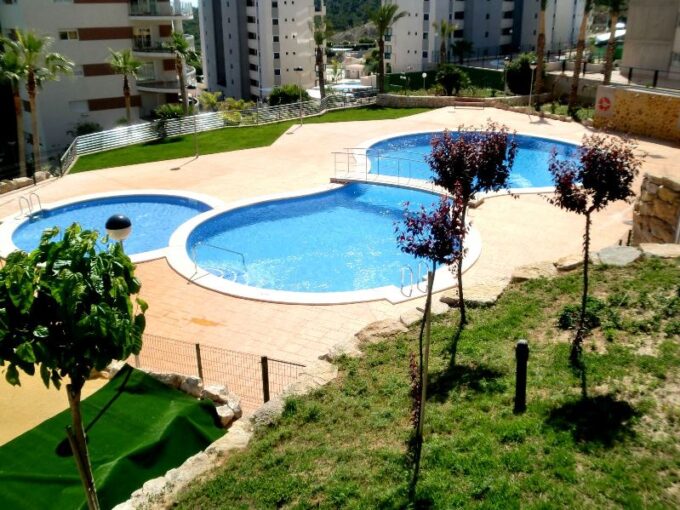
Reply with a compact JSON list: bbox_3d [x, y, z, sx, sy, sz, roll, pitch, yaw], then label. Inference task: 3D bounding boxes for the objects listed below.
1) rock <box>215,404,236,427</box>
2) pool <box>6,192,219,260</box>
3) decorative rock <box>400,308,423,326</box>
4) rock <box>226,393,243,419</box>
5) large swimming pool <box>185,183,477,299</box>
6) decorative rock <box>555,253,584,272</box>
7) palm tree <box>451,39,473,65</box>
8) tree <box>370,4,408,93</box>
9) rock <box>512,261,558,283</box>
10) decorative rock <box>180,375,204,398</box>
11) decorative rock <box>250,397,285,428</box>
[{"bbox_3d":[-1.989,2.788,11.600,0.350,0.260,0.300,7,22,18],"label":"rock"},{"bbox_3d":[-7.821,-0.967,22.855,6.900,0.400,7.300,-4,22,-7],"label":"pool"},{"bbox_3d":[1.379,1.205,12.880,0.412,0.270,0.420,2,21,6],"label":"decorative rock"},{"bbox_3d":[-1.872,2.670,11.850,0.270,0.280,0.360,7,22,18],"label":"rock"},{"bbox_3d":[-0.235,-0.700,20.383,8.477,0.500,10.274,0,21,0],"label":"large swimming pool"},{"bbox_3d":[6.119,0.186,17.930,0.780,0.330,0.600,6,22,17],"label":"decorative rock"},{"bbox_3d":[12.370,-20.668,68.000,2.300,2.638,2.300,-1,21,0],"label":"palm tree"},{"bbox_3d":[3.272,-14.238,46.500,2.600,6.143,2.600,-1,21,0],"label":"tree"},{"bbox_3d":[3.931,0.334,13.500,0.920,0.220,0.550,-7,22,-16],"label":"rock"},{"bbox_3d":[-2.570,2.276,11.559,0.436,0.330,0.400,-6,22,-14],"label":"decorative rock"},{"bbox_3d":[-1.155,2.510,10.644,0.526,0.360,0.480,-3,21,-7],"label":"decorative rock"}]

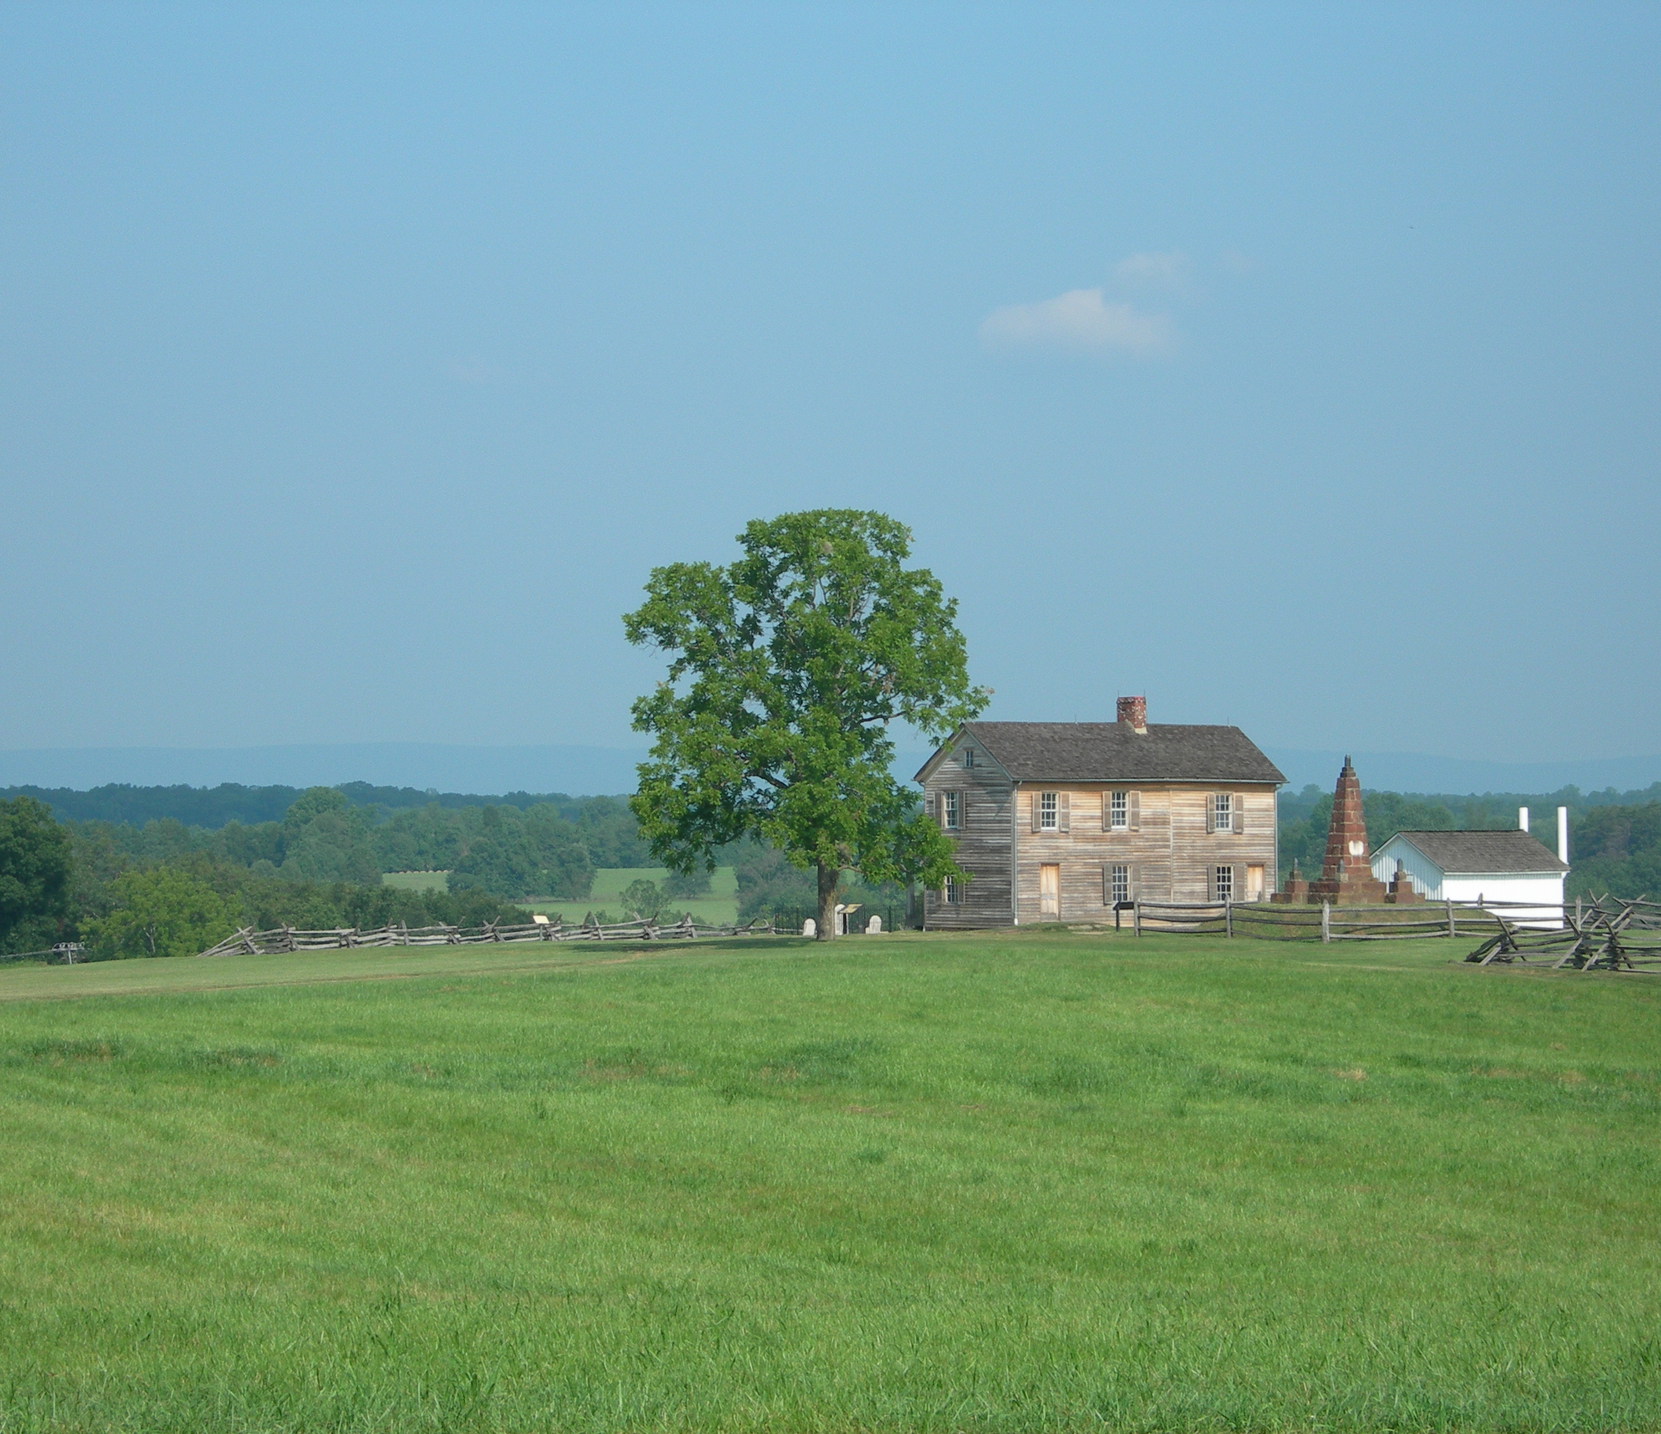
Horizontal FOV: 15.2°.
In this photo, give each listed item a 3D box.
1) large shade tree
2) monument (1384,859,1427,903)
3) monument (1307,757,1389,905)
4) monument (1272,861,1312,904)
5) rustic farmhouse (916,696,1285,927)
[{"bbox_3d":[-0.877,0.239,222.000,12.900,15.302,12.400,0,-1,0],"label":"large shade tree"},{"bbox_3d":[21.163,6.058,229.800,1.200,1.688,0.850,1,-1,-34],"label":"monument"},{"bbox_3d":[19.073,4.197,230.000,2.100,5.477,2.100,1,-1,-34],"label":"monument"},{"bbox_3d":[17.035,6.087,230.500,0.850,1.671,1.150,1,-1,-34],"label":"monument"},{"bbox_3d":[10.360,3.594,238.346,13.110,8.729,6.316,1,-1,-35],"label":"rustic farmhouse"}]

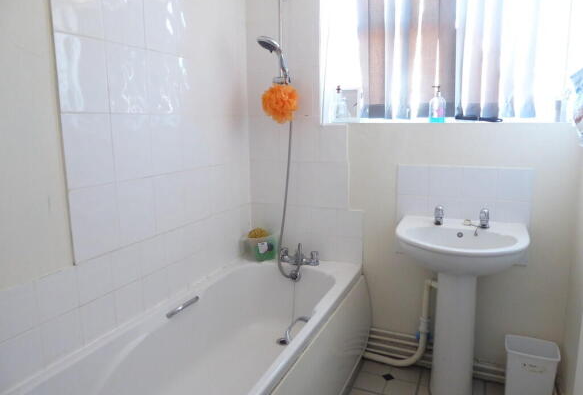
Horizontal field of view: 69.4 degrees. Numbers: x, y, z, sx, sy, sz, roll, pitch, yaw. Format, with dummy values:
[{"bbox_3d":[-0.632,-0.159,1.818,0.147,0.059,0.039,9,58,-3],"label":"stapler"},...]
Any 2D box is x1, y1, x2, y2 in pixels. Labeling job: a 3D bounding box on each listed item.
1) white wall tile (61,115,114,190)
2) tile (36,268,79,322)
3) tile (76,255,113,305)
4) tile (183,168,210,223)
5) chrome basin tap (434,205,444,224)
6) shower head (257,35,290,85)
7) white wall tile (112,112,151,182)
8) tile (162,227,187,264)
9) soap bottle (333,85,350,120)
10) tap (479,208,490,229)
[{"bbox_3d":[-0.701,-0.164,1.465,0.010,0.253,0.200,4,11,23],"label":"white wall tile"},{"bbox_3d":[-0.777,0.319,1.401,0.009,0.150,0.150,4,11,23],"label":"tile"},{"bbox_3d":[-0.710,0.292,1.519,0.010,0.149,0.149,4,11,23],"label":"tile"},{"bbox_3d":[-0.462,-0.010,2.058,0.010,0.253,0.200,4,11,23],"label":"tile"},{"bbox_3d":[0.703,0.088,2.004,0.048,0.093,0.095,4,11,23],"label":"chrome basin tap"},{"bbox_3d":[-0.093,-0.716,2.183,0.185,0.245,0.100,-2,10,-11],"label":"shower head"},{"bbox_3d":[-0.626,-0.198,1.665,0.009,0.250,0.200,4,11,23],"label":"white wall tile"},{"bbox_3d":[-0.532,0.219,1.930,0.010,0.149,0.149,4,11,23],"label":"tile"},{"bbox_3d":[0.272,-0.519,2.310,0.085,0.190,0.065,4,11,23],"label":"soap bottle"},{"bbox_3d":[0.885,0.101,1.927,0.048,0.093,0.095,4,11,23],"label":"tap"}]

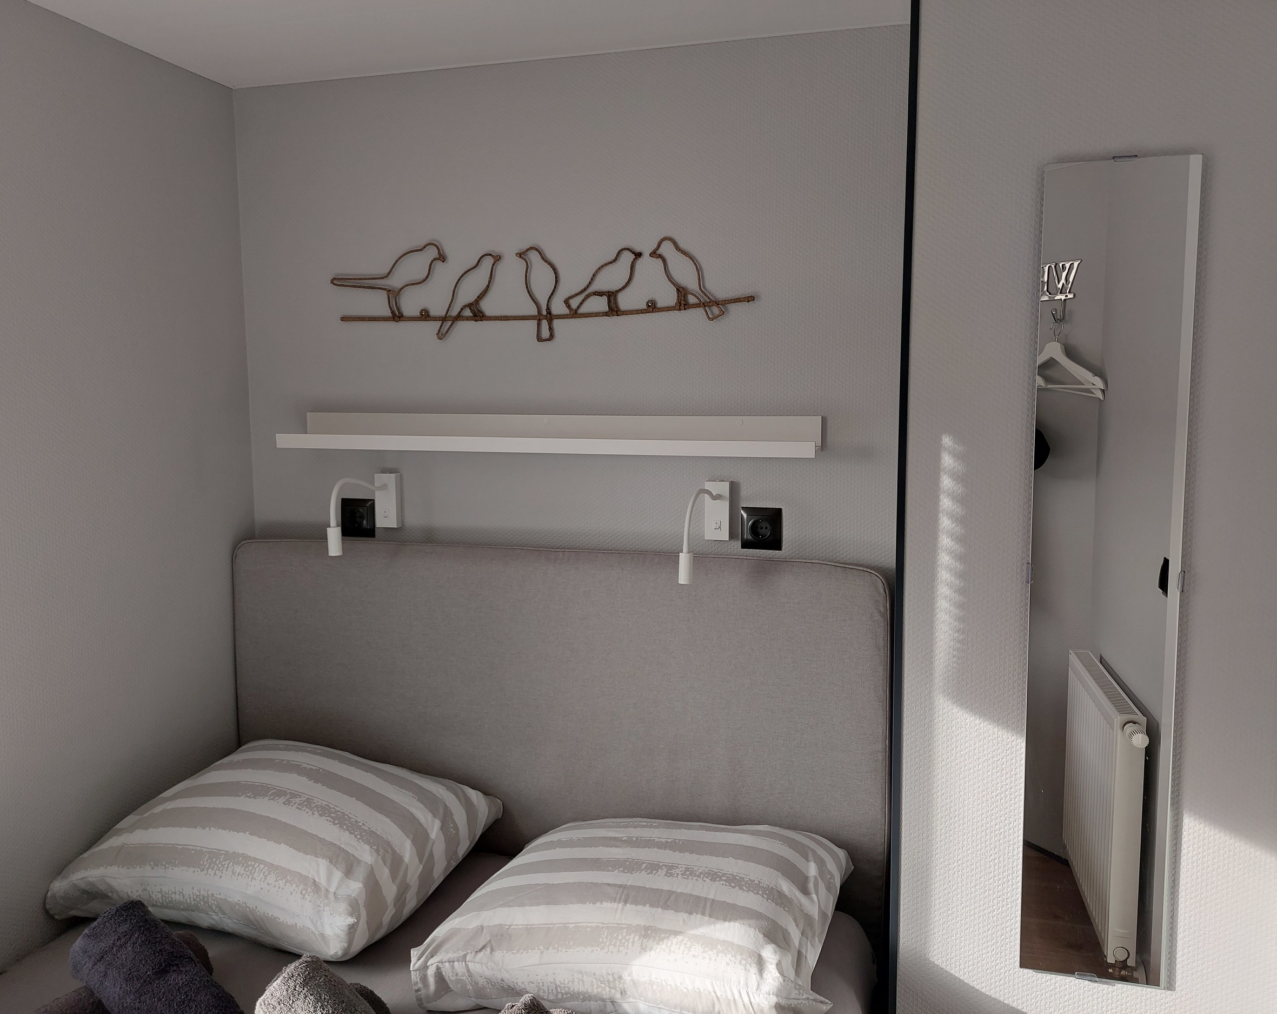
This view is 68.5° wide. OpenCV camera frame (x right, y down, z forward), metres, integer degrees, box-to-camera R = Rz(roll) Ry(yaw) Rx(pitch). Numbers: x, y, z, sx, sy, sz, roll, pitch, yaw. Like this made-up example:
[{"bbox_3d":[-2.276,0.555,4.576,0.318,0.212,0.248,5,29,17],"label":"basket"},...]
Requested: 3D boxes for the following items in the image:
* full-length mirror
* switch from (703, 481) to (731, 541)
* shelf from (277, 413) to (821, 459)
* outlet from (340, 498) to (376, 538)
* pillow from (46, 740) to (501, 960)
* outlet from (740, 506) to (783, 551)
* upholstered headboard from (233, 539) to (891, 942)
[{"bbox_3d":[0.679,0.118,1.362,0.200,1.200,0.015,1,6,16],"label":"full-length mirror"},{"bbox_3d":[0.163,0.007,1.906,0.049,0.117,0.025,1,6,14],"label":"switch"},{"bbox_3d":[-0.207,-0.150,1.931,1.142,0.072,0.120,1,6,14],"label":"shelf"},{"bbox_3d":[-0.629,0.026,2.110,0.082,0.082,0.012,1,6,14],"label":"outlet"},{"bbox_3d":[-0.654,0.644,1.815,0.650,0.165,0.470,1,12,14],"label":"pillow"},{"bbox_3d":[0.249,0.045,1.894,0.082,0.082,0.012,1,6,14],"label":"outlet"},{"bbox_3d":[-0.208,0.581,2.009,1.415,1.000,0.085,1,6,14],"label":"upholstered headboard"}]

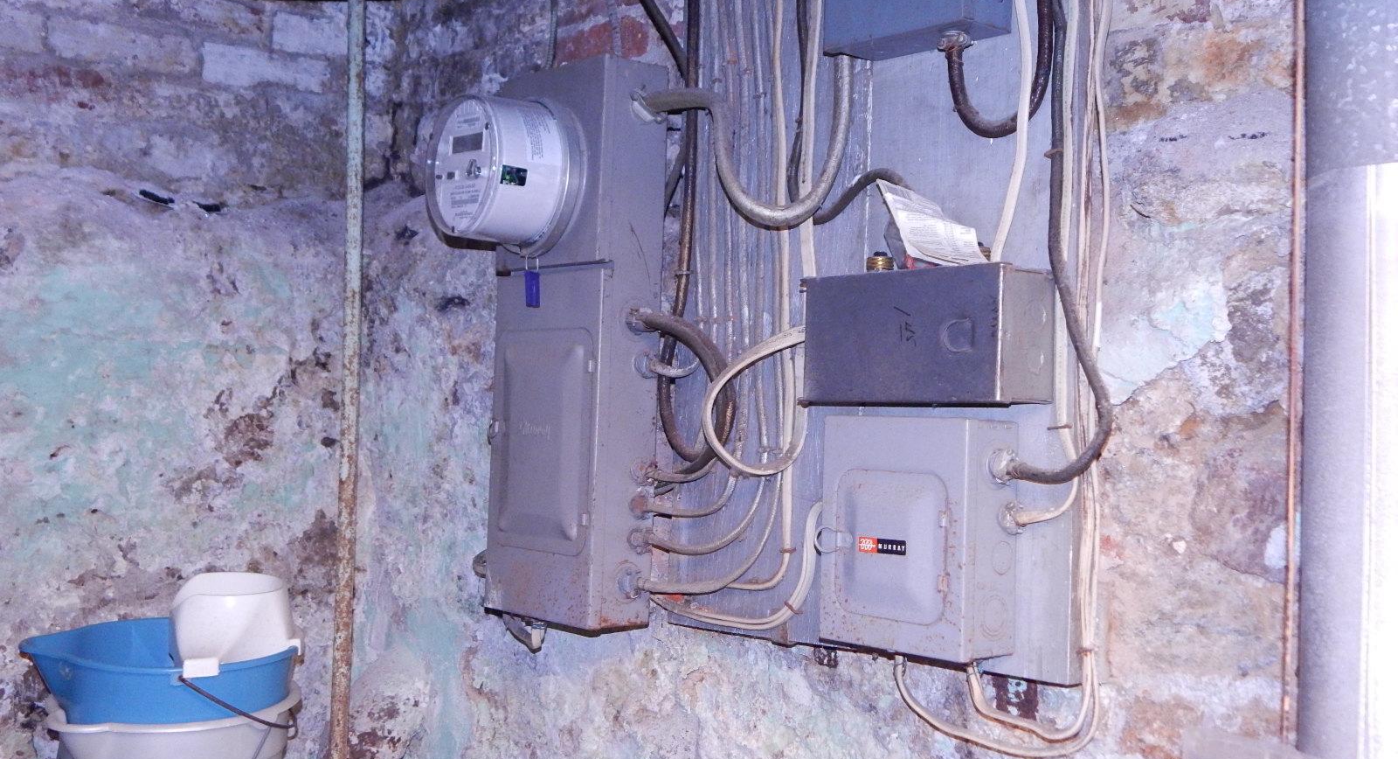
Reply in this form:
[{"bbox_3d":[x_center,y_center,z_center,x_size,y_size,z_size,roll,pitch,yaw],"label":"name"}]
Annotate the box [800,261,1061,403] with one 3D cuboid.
[{"bbox_3d":[0.223,-0.040,1.525,0.081,0.127,0.249,3,-2,-41],"label":"box"}]

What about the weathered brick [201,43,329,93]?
[{"bbox_3d":[-0.670,-0.458,2.311,0.199,0.058,0.090,3,-2,-41],"label":"weathered brick"}]

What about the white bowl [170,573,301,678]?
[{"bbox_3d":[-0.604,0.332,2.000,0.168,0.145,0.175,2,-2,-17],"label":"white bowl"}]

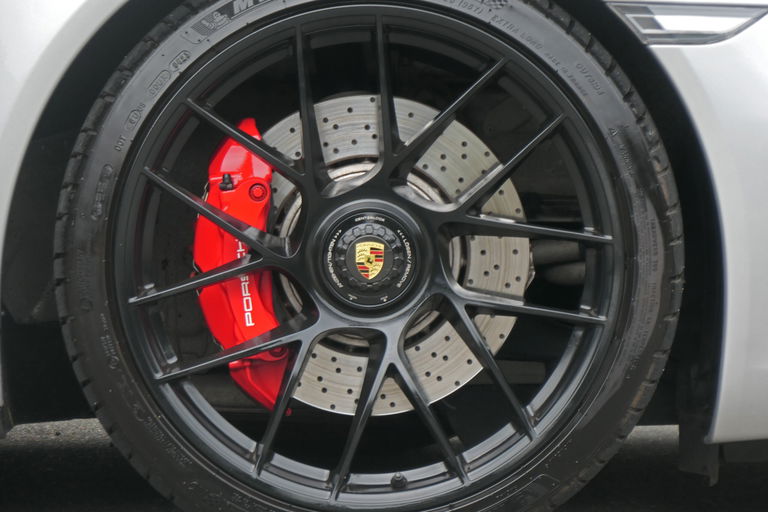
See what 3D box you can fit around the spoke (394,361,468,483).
[{"bbox_3d":[0.048,0.178,7.750,0.021,0.152,0.045,-27,-1,0],"label":"spoke"}]

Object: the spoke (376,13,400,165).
[{"bbox_3d":[0.006,-0.178,7.750,0.020,0.157,0.045,-2,-1,0],"label":"spoke"}]

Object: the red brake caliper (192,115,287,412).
[{"bbox_3d":[-0.155,0.009,7.830,0.104,0.315,0.120,0,-1,0],"label":"red brake caliper"}]

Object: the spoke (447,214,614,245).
[{"bbox_3d":[0.156,-0.024,7.750,0.179,0.023,0.045,6,-1,0],"label":"spoke"}]

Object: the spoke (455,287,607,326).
[{"bbox_3d":[0.154,0.059,7.750,0.165,0.021,0.045,12,-1,0],"label":"spoke"}]

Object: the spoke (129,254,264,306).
[{"bbox_3d":[-0.200,0.027,7.750,0.150,0.018,0.045,-19,-1,0],"label":"spoke"}]

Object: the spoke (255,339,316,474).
[{"bbox_3d":[-0.107,0.161,7.750,0.023,0.156,0.045,18,-1,0],"label":"spoke"}]

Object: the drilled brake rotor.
[{"bbox_3d":[-0.016,-0.001,7.845,0.348,0.348,0.042,0,-1,0],"label":"drilled brake rotor"}]

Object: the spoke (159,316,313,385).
[{"bbox_3d":[-0.158,0.100,7.750,0.180,0.020,0.045,-17,-1,0],"label":"spoke"}]

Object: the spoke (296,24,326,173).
[{"bbox_3d":[-0.083,-0.163,7.750,0.025,0.161,0.045,-9,-1,0],"label":"spoke"}]

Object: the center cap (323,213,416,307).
[{"bbox_3d":[-0.015,0.004,7.735,0.100,0.100,0.040,0,-1,0],"label":"center cap"}]

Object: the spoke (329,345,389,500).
[{"bbox_3d":[-0.024,0.179,7.750,0.025,0.174,0.045,14,-1,0],"label":"spoke"}]

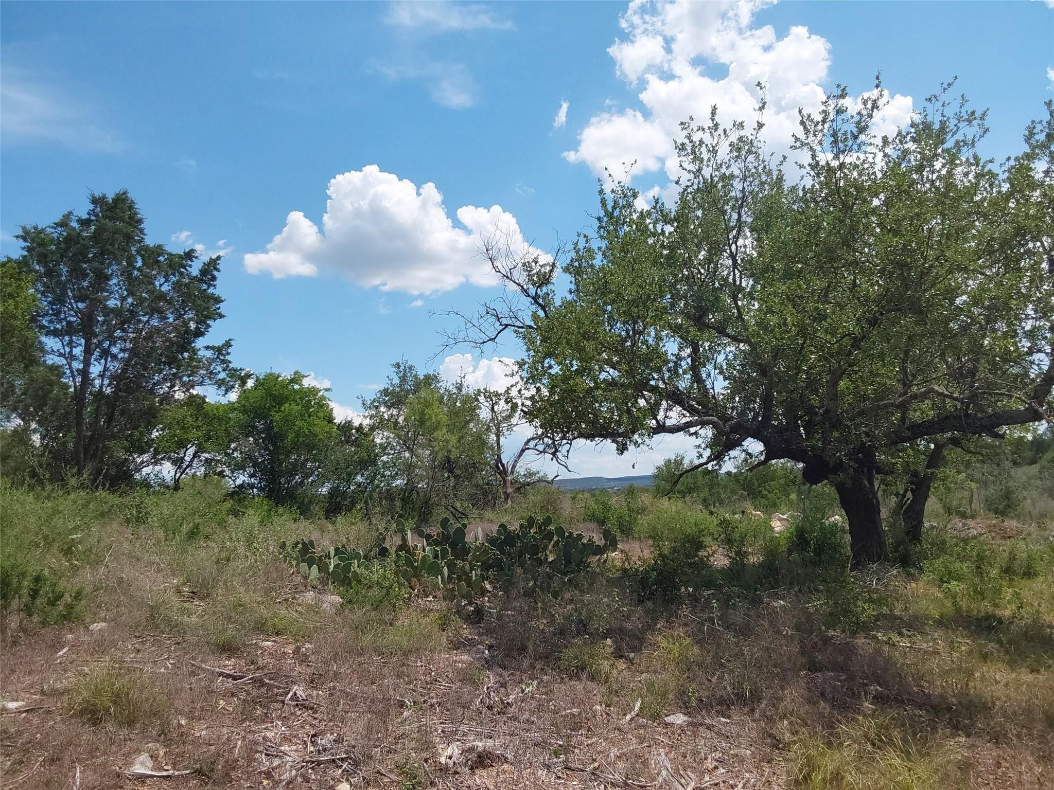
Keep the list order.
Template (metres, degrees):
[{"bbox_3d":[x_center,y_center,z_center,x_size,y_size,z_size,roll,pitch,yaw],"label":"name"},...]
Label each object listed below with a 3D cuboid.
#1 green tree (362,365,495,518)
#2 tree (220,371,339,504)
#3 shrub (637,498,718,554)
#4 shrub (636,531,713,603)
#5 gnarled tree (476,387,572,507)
[{"bbox_3d":[-2.816,1.361,24.500,3.690,4.540,3.600,0,-6,0],"label":"green tree"},{"bbox_3d":[-7.425,1.318,25.500,3.480,4.050,3.400,0,-6,0],"label":"tree"},{"bbox_3d":[2.812,2.465,16.000,1.470,1.040,1.400,0,-6,0],"label":"shrub"},{"bbox_3d":[2.115,2.463,12.200,1.090,1.010,1.050,0,-6,0],"label":"shrub"},{"bbox_3d":[-0.100,1.595,26.000,2.880,3.630,2.800,0,-6,0],"label":"gnarled tree"}]

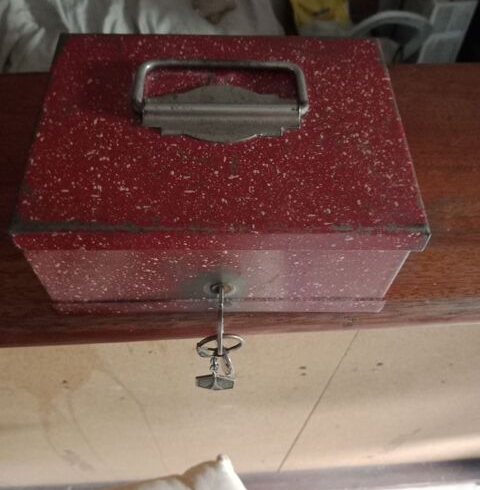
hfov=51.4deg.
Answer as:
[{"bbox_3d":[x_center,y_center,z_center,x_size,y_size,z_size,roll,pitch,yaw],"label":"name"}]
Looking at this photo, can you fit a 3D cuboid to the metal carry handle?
[{"bbox_3d":[-0.011,-0.089,0.295,0.102,0.010,0.069,0,57,-3],"label":"metal carry handle"}]

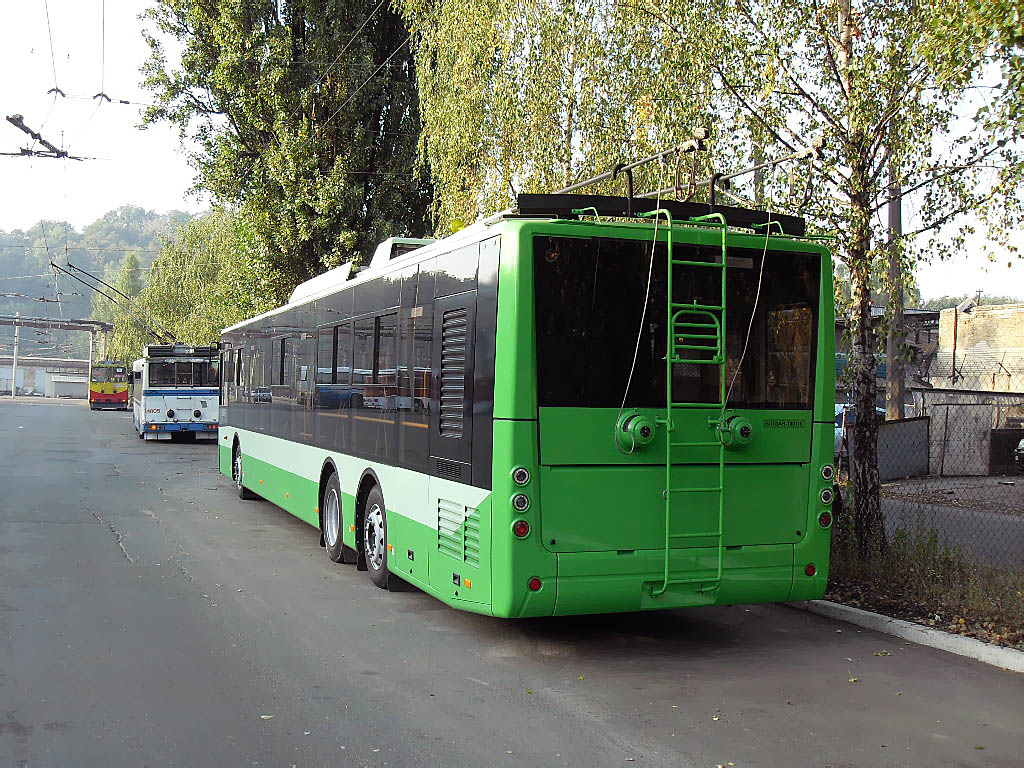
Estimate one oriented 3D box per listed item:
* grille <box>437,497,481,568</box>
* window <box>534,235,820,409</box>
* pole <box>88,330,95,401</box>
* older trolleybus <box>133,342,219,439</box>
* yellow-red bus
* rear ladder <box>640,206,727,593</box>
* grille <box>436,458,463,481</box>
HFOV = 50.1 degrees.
[{"bbox_3d":[-0.372,1.025,7.594,0.040,0.390,0.880,1,-1,-22],"label":"grille"},{"bbox_3d":[1.141,-0.377,7.310,2.170,1.080,0.060,1,-1,-22],"label":"window"},{"bbox_3d":[-39.619,-1.600,103.000,0.250,6.800,0.250,1,-1,-22],"label":"pole"},{"bbox_3d":[-12.572,0.317,40.627,2.500,3.200,11.800,1,-1,-20],"label":"older trolleybus"},{"bbox_3d":[-30.642,0.210,83.235,2.500,3.400,11.600,1,-1,-20],"label":"yellow-red bus"},{"bbox_3d":[1.126,0.120,7.335,0.445,2.550,0.430,1,-1,-22],"label":"rear ladder"},{"bbox_3d":[-0.448,0.615,7.805,0.020,0.105,0.560,1,-1,-22],"label":"grille"}]

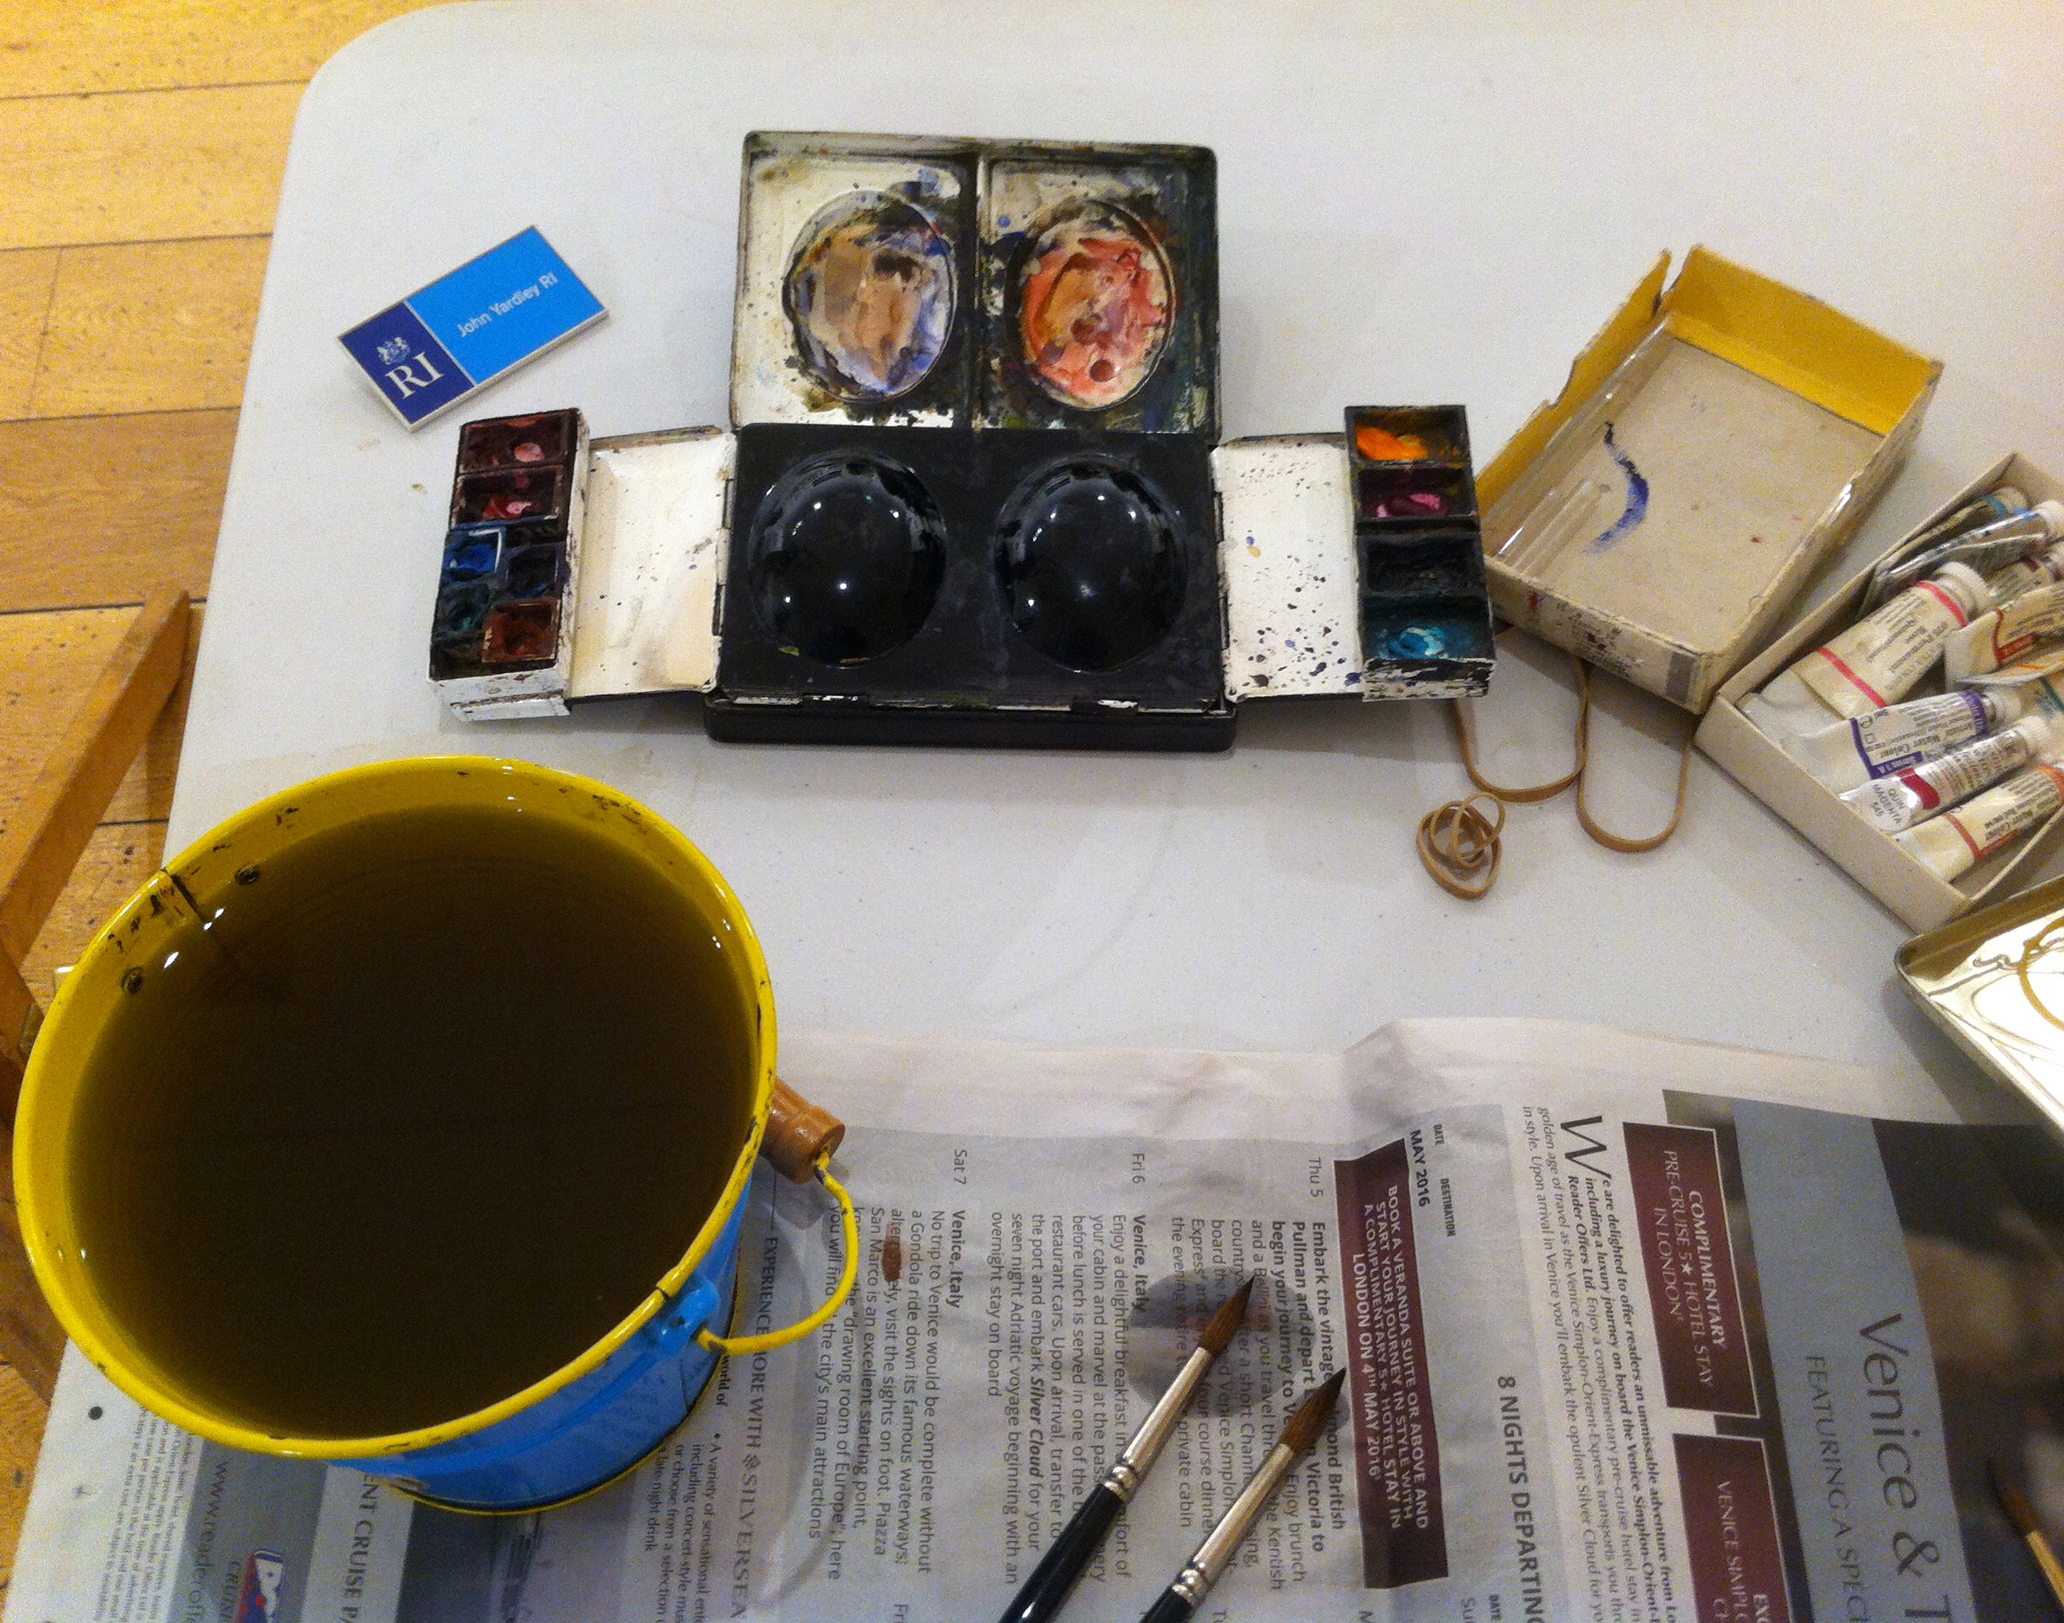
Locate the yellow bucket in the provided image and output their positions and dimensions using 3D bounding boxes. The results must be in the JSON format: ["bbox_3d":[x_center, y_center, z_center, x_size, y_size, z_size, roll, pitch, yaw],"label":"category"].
[{"bbox_3d":[-0.127,0.088,0.502,0.166,0.121,0.157,-1,58,1],"label":"yellow bucket"}]

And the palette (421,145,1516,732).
[{"bbox_3d":[-0.019,-0.115,0.666,0.302,0.053,0.193,1,58,2],"label":"palette"}]

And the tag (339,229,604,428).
[{"bbox_3d":[-0.183,-0.159,0.721,0.076,0.004,0.048,-37,64,-20],"label":"tag"}]

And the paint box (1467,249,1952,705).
[{"bbox_3d":[0.198,-0.100,0.660,0.081,0.030,0.138,32,64,19],"label":"paint box"}]

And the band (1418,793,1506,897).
[{"bbox_3d":[0.120,0.009,0.612,0.022,0.009,0.027,1,58,2],"label":"band"}]

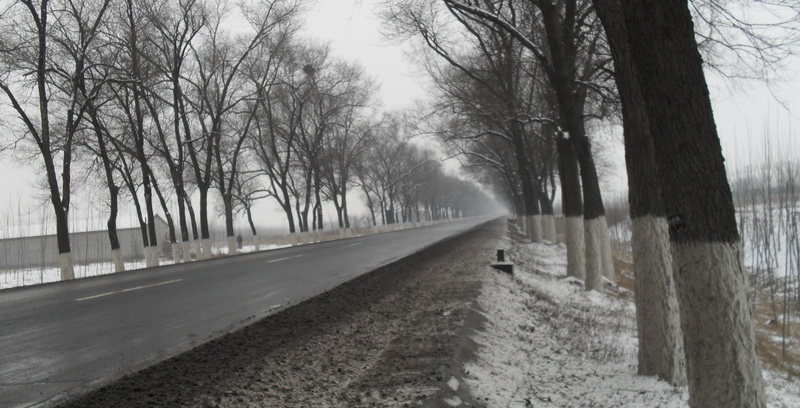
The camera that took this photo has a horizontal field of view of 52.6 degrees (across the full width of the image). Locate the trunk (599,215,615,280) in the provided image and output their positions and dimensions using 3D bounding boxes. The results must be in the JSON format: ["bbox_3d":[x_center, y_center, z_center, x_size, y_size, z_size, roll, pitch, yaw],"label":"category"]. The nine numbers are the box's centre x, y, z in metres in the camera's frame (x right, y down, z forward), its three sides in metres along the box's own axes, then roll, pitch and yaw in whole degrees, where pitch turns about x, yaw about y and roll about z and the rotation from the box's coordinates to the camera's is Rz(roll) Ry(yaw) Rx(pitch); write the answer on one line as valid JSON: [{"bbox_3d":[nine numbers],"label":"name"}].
[{"bbox_3d":[4.469,0.948,17.595,0.342,1.397,0.342,-5,-2,14],"label":"trunk"}]

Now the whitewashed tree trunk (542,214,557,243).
[{"bbox_3d":[7.556,1.266,40.750,0.557,1.396,0.557,-6,-2,10],"label":"whitewashed tree trunk"}]

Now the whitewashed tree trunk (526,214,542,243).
[{"bbox_3d":[7.041,1.296,41.884,0.626,1.420,0.626,-4,-1,9],"label":"whitewashed tree trunk"}]

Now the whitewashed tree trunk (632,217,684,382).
[{"bbox_3d":[2.301,0.823,7.292,0.417,1.426,0.417,-4,-1,17],"label":"whitewashed tree trunk"}]

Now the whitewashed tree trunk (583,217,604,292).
[{"bbox_3d":[3.737,0.990,15.629,0.354,1.377,0.354,-3,-1,13],"label":"whitewashed tree trunk"}]

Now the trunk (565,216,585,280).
[{"bbox_3d":[3.984,0.990,18.396,0.440,1.406,0.440,-3,-1,12],"label":"trunk"}]

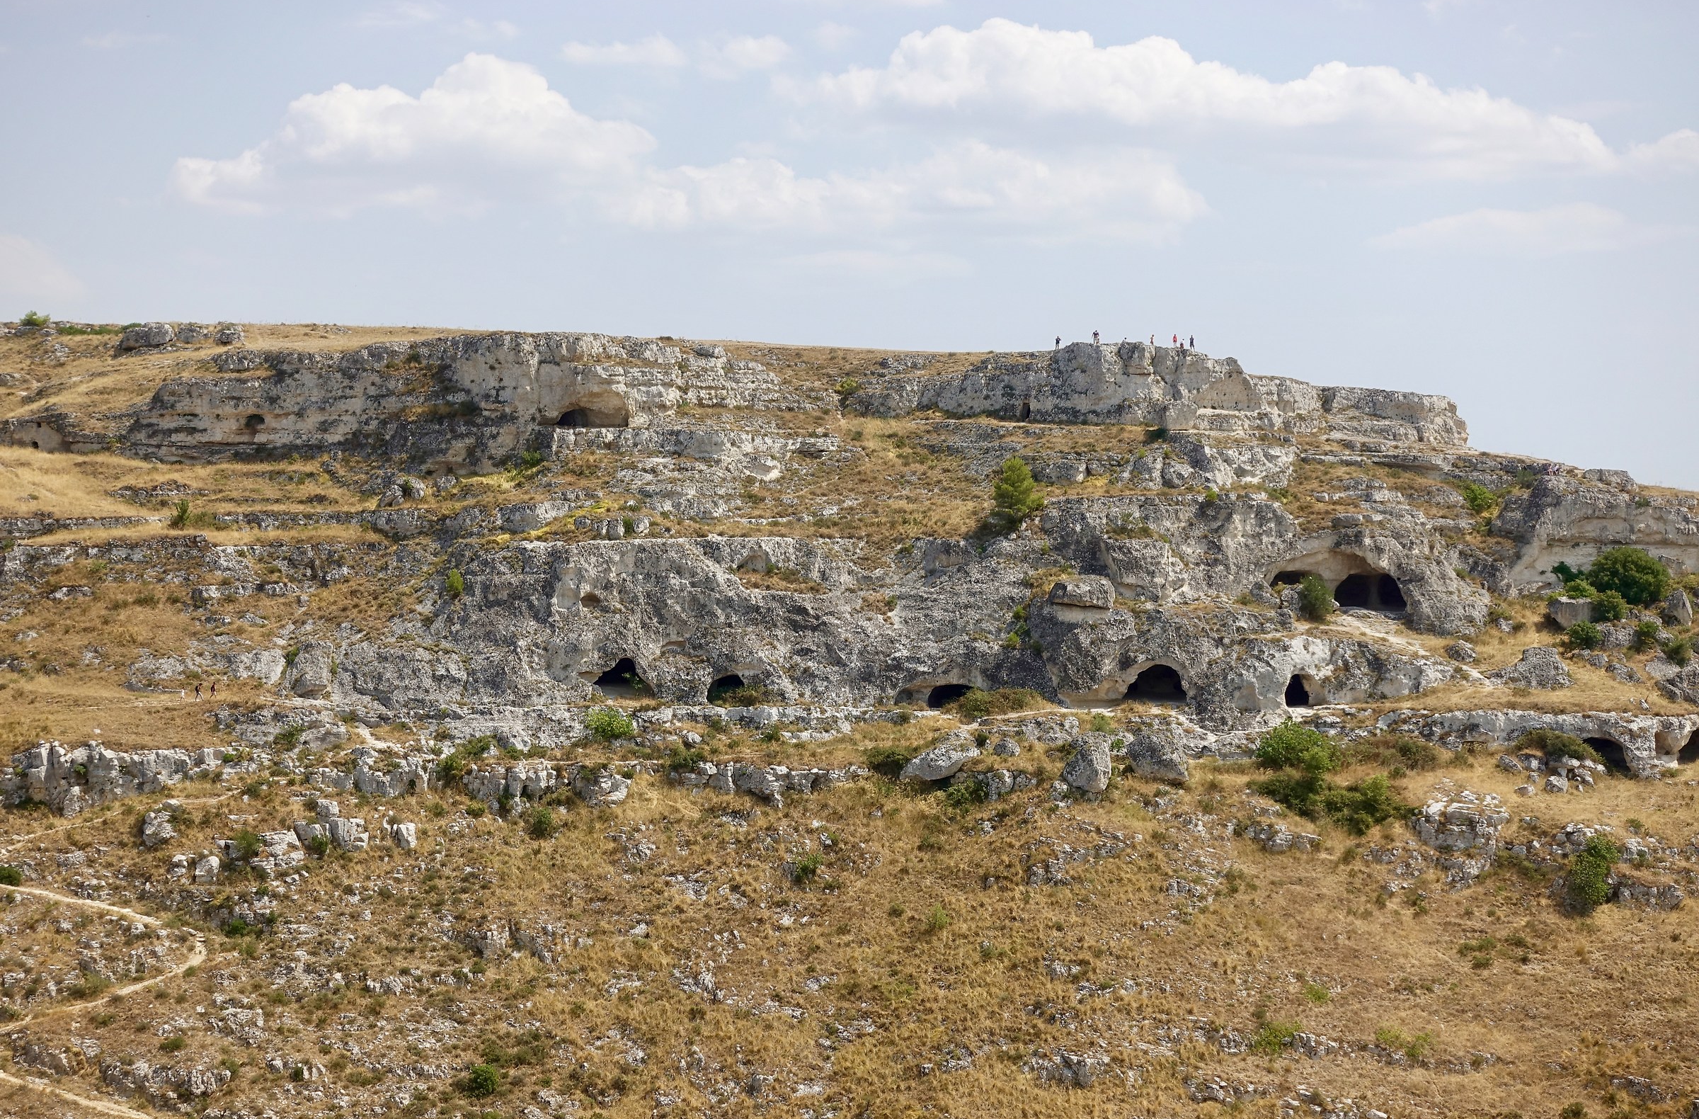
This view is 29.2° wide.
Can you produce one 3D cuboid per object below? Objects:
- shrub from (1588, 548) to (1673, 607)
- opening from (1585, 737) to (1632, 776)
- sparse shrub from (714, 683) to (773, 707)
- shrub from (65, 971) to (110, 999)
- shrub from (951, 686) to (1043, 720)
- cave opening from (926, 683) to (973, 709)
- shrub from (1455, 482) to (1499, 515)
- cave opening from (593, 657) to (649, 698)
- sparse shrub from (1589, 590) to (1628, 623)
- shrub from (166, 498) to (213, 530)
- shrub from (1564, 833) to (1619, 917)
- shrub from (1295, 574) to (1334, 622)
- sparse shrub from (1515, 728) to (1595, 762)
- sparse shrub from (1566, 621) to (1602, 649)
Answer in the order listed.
[{"bbox_3d":[88.688,1.886,370.000,9.462,6.761,7.800,0,-1,0],"label":"shrub"},{"bbox_3d":[78.813,20.400,338.000,4.813,4.127,3.200,0,-1,6],"label":"opening"},{"bbox_3d":[-11.072,14.392,346.000,6.193,2.534,3.700,0,-1,0],"label":"sparse shrub"},{"bbox_3d":[-70.140,39.210,300.000,4.160,2.570,3.200,0,0,0],"label":"shrub"},{"bbox_3d":[15.611,15.195,345.000,9.675,3.647,5.200,0,-1,0],"label":"shrub"},{"bbox_3d":[10.560,14.340,343.000,5.230,2.660,2.800,0,0,0],"label":"cave opening"},{"bbox_3d":[71.150,-7.000,369.000,4.960,3.760,3.900,0,0,0],"label":"shrub"},{"bbox_3d":[-24.050,12.450,343.000,6.010,4.200,3.000,0,0,0],"label":"cave opening"},{"bbox_3d":[84.875,5.195,364.000,4.294,3.555,3.700,0,-1,0],"label":"sparse shrub"},{"bbox_3d":[-74.350,-5.090,367.000,5.240,3.590,3.800,0,0,0],"label":"shrub"},{"bbox_3d":[71.161,30.091,312.000,5.072,7.485,4.600,0,-1,0],"label":"shrub"},{"bbox_3d":[50.080,4.140,350.000,4.140,5.140,3.700,0,0,0],"label":"shrub"},{"bbox_3d":[71.720,18.830,331.000,8.100,3.370,4.500,0,0,0],"label":"sparse shrub"},{"bbox_3d":[78.220,8.070,347.000,3.820,3.110,3.300,0,0,0],"label":"sparse shrub"}]

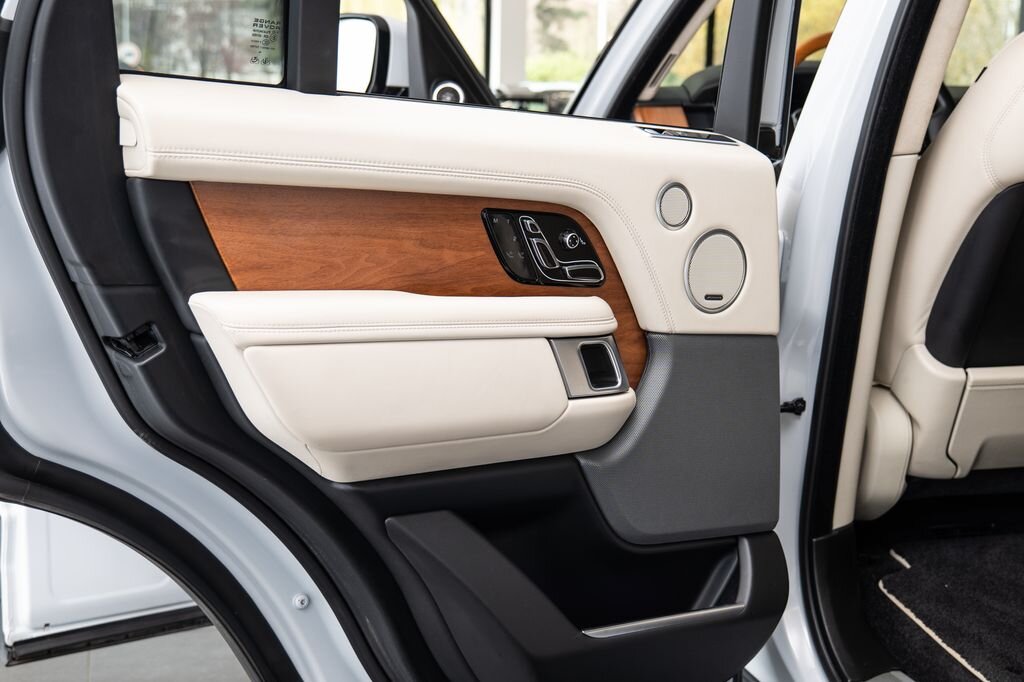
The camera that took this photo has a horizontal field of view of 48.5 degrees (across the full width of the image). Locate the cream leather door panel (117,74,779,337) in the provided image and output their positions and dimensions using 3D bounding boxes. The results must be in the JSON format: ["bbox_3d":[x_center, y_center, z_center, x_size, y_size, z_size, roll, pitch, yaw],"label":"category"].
[{"bbox_3d":[-0.013,-0.149,1.437,0.910,0.300,0.105,-4,9,-32],"label":"cream leather door panel"}]

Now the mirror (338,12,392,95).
[{"bbox_3d":[-0.369,-0.648,2.600,0.250,0.185,0.140,7,9,38],"label":"mirror"}]

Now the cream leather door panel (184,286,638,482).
[{"bbox_3d":[-0.102,0.041,1.382,0.570,0.215,0.115,-4,9,-32],"label":"cream leather door panel"}]

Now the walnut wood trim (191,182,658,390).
[{"bbox_3d":[-0.078,-0.061,1.407,0.630,0.260,0.045,-4,9,-32],"label":"walnut wood trim"}]

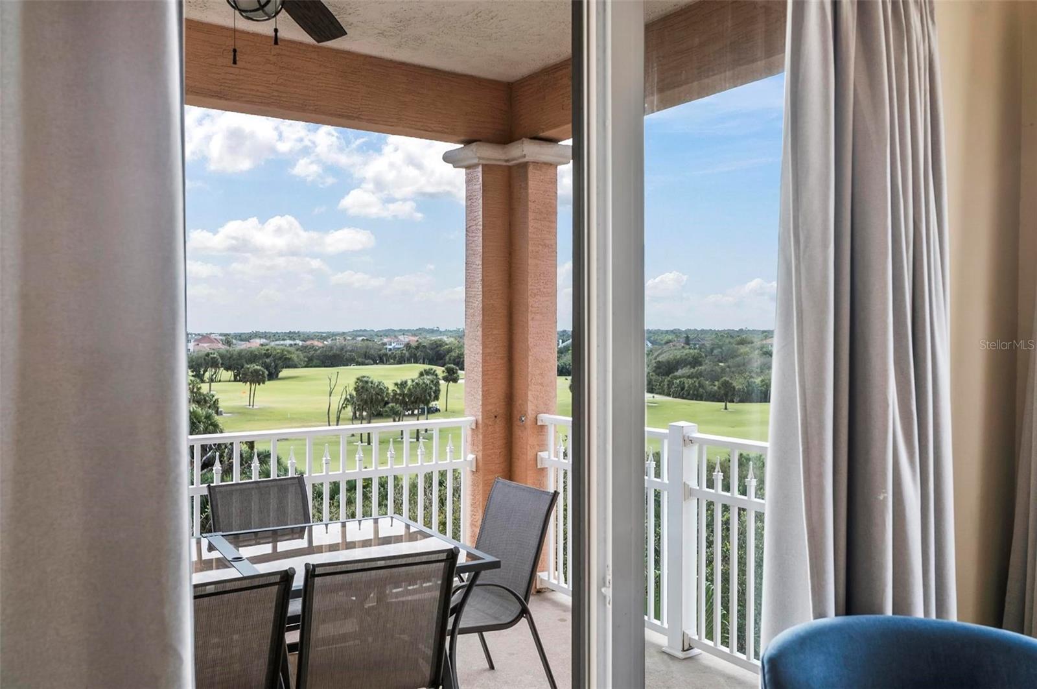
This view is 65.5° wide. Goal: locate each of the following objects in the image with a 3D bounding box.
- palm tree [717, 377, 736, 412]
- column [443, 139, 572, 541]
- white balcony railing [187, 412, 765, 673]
[{"bbox_3d":[37.333,8.867,145.000,3.200,5.950,3.200,0,1,0],"label":"palm tree"},{"bbox_3d":[-0.050,0.148,4.981,0.596,2.707,0.576,-1,1,-35],"label":"column"},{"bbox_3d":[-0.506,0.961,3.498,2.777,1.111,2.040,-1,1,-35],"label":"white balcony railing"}]

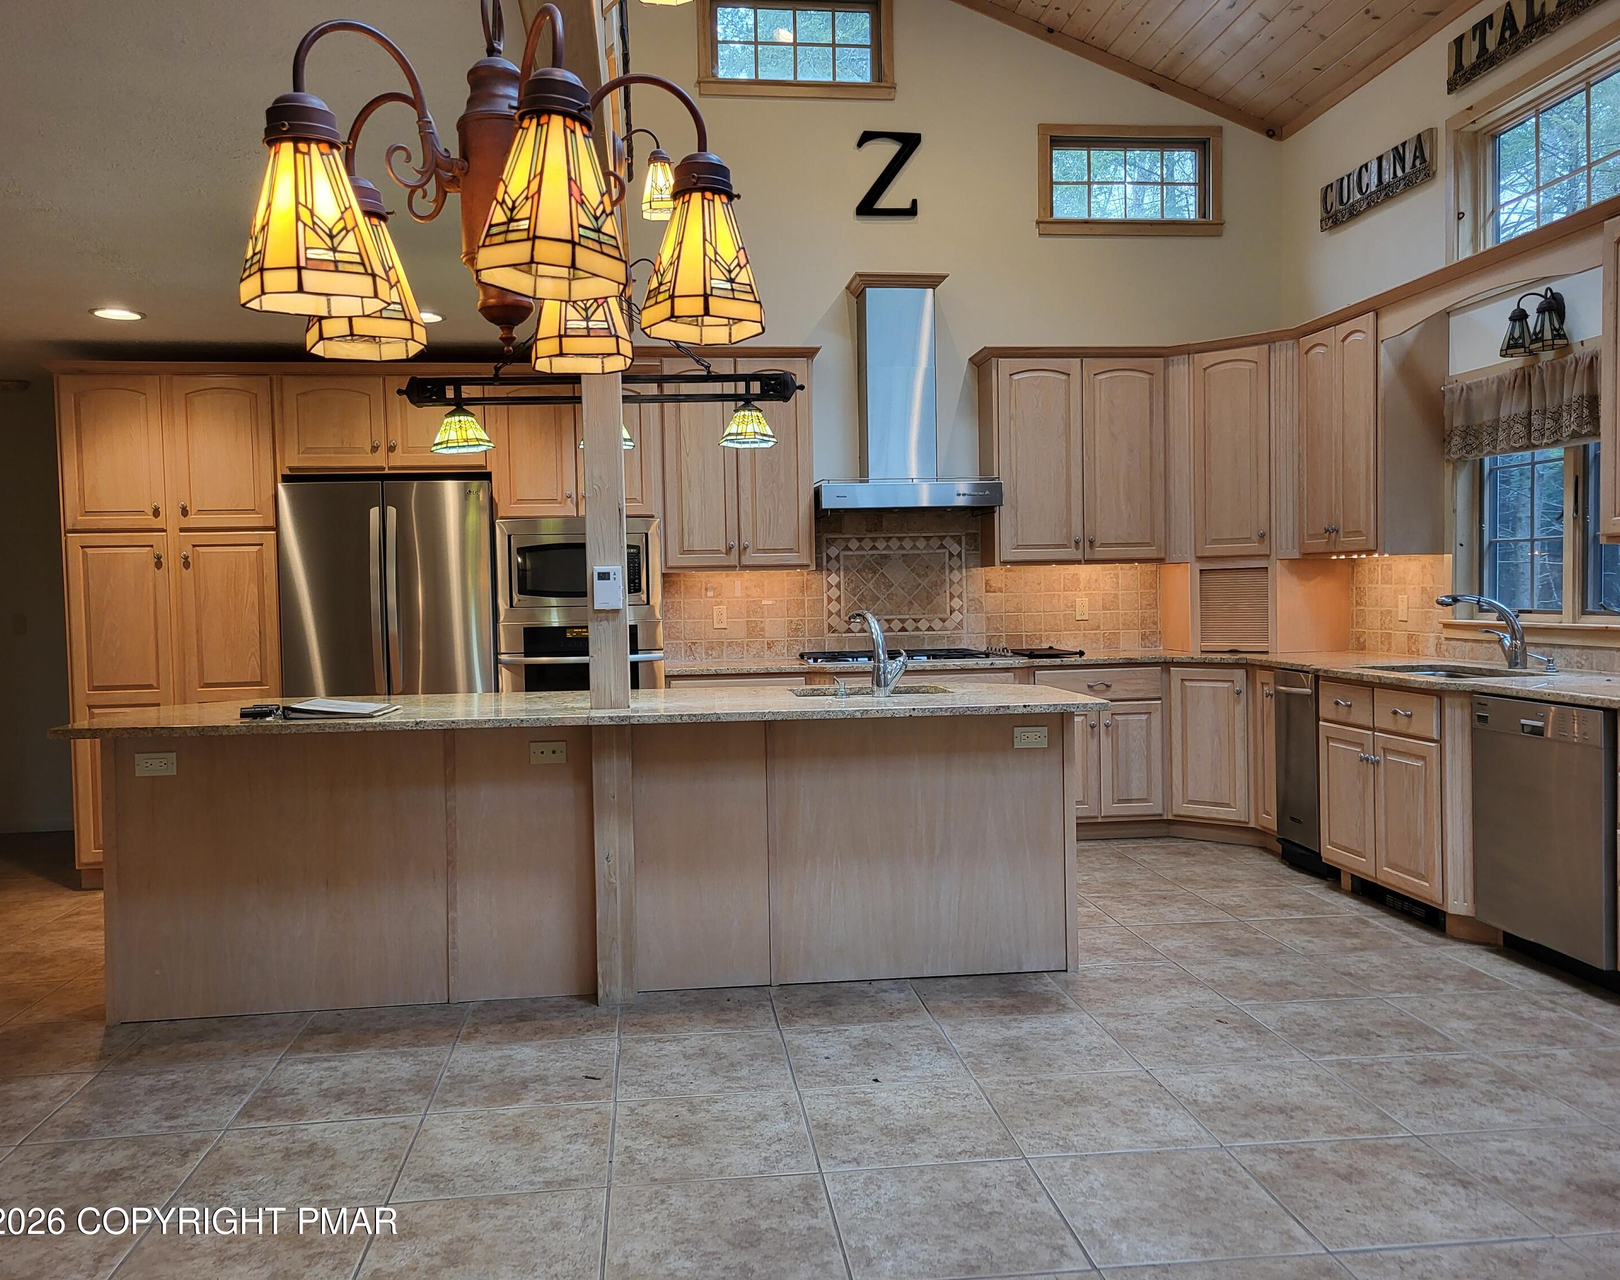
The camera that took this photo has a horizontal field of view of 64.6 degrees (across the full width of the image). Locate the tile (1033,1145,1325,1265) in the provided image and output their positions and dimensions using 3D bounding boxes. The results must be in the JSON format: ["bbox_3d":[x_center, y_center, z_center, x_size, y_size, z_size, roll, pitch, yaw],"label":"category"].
[{"bbox_3d":[0.730,1.154,2.618,0.453,0.010,0.453,-1,2,-7],"label":"tile"}]

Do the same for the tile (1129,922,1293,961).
[{"bbox_3d":[1.420,1.068,4.529,0.453,0.010,0.453,-1,2,-7],"label":"tile"}]

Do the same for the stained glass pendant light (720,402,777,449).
[{"bbox_3d":[-0.205,-0.712,4.268,0.190,0.151,0.190,-1,2,-7],"label":"stained glass pendant light"}]

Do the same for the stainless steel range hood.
[{"bbox_3d":[0.461,-1.236,6.414,0.884,1.160,0.520,-1,2,-7],"label":"stainless steel range hood"}]

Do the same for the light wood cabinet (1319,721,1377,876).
[{"bbox_3d":[2.451,0.629,5.192,0.560,0.565,0.400,-1,2,-7],"label":"light wood cabinet"}]

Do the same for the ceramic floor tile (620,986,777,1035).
[{"bbox_3d":[-0.338,1.126,3.897,0.457,0.010,0.457,-1,2,-7],"label":"ceramic floor tile"}]

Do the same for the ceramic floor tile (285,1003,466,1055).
[{"bbox_3d":[-1.253,1.148,3.793,0.457,0.010,0.430,-1,2,-7],"label":"ceramic floor tile"}]

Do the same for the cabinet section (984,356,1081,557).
[{"bbox_3d":[1.138,-0.907,6.630,0.454,1.035,0.325,-1,2,-7],"label":"cabinet section"}]

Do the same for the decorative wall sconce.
[{"bbox_3d":[2.719,-1.183,4.762,0.190,0.241,0.310,-1,2,-7],"label":"decorative wall sconce"}]

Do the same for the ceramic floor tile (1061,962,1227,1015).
[{"bbox_3d":[1.020,1.093,4.024,0.453,0.010,0.453,-1,2,-7],"label":"ceramic floor tile"}]

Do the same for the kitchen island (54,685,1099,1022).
[{"bbox_3d":[-0.682,0.668,4.469,3.260,0.905,0.930,-1,2,-7],"label":"kitchen island"}]

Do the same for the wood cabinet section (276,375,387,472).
[{"bbox_3d":[-2.132,-0.969,5.928,0.444,0.413,0.550,-1,2,-7],"label":"wood cabinet section"}]

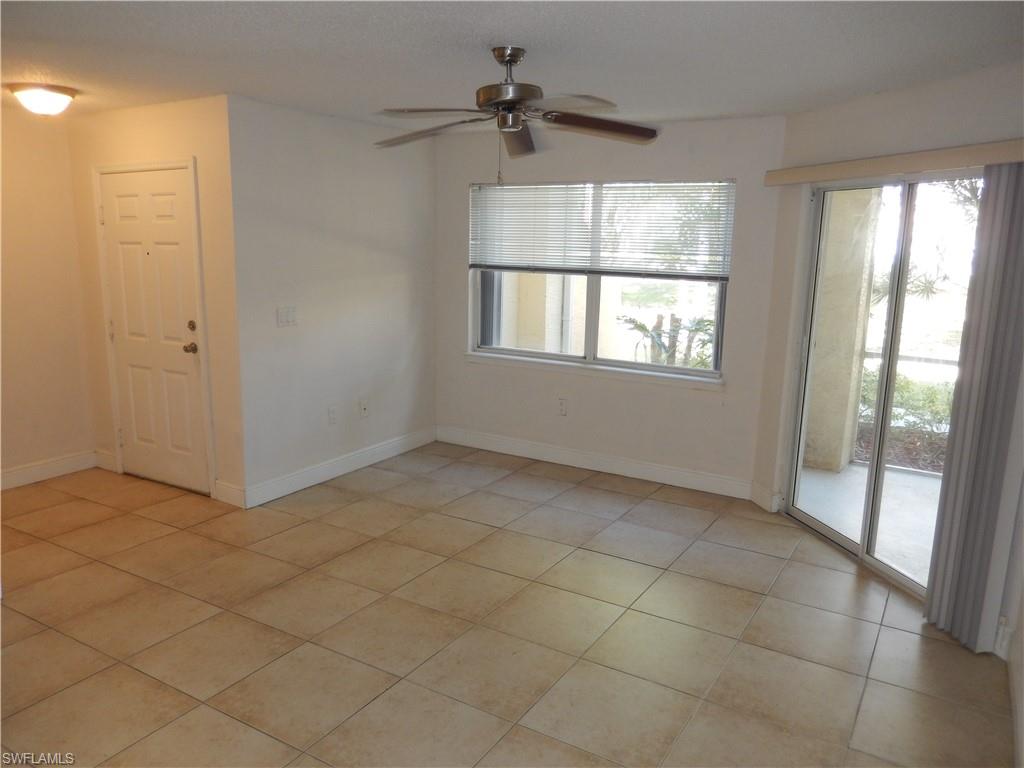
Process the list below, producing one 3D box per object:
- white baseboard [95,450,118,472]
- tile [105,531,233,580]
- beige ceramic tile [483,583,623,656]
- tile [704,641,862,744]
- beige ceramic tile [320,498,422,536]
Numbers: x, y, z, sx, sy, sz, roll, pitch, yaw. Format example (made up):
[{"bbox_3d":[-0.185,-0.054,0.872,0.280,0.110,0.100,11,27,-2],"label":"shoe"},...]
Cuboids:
[{"bbox_3d":[-2.885,0.546,5.263,0.230,0.125,0.016,7,12,31],"label":"white baseboard"},{"bbox_3d":[-1.770,0.891,3.860,0.492,0.010,0.492,7,12,31],"label":"tile"},{"bbox_3d":[0.190,1.040,3.294,0.495,0.012,0.495,7,12,30],"label":"beige ceramic tile"},{"bbox_3d":[1.046,1.149,2.790,0.497,0.010,0.497,7,12,30],"label":"tile"},{"bbox_3d":[-0.842,0.799,4.461,0.492,0.010,0.492,7,12,31],"label":"beige ceramic tile"}]

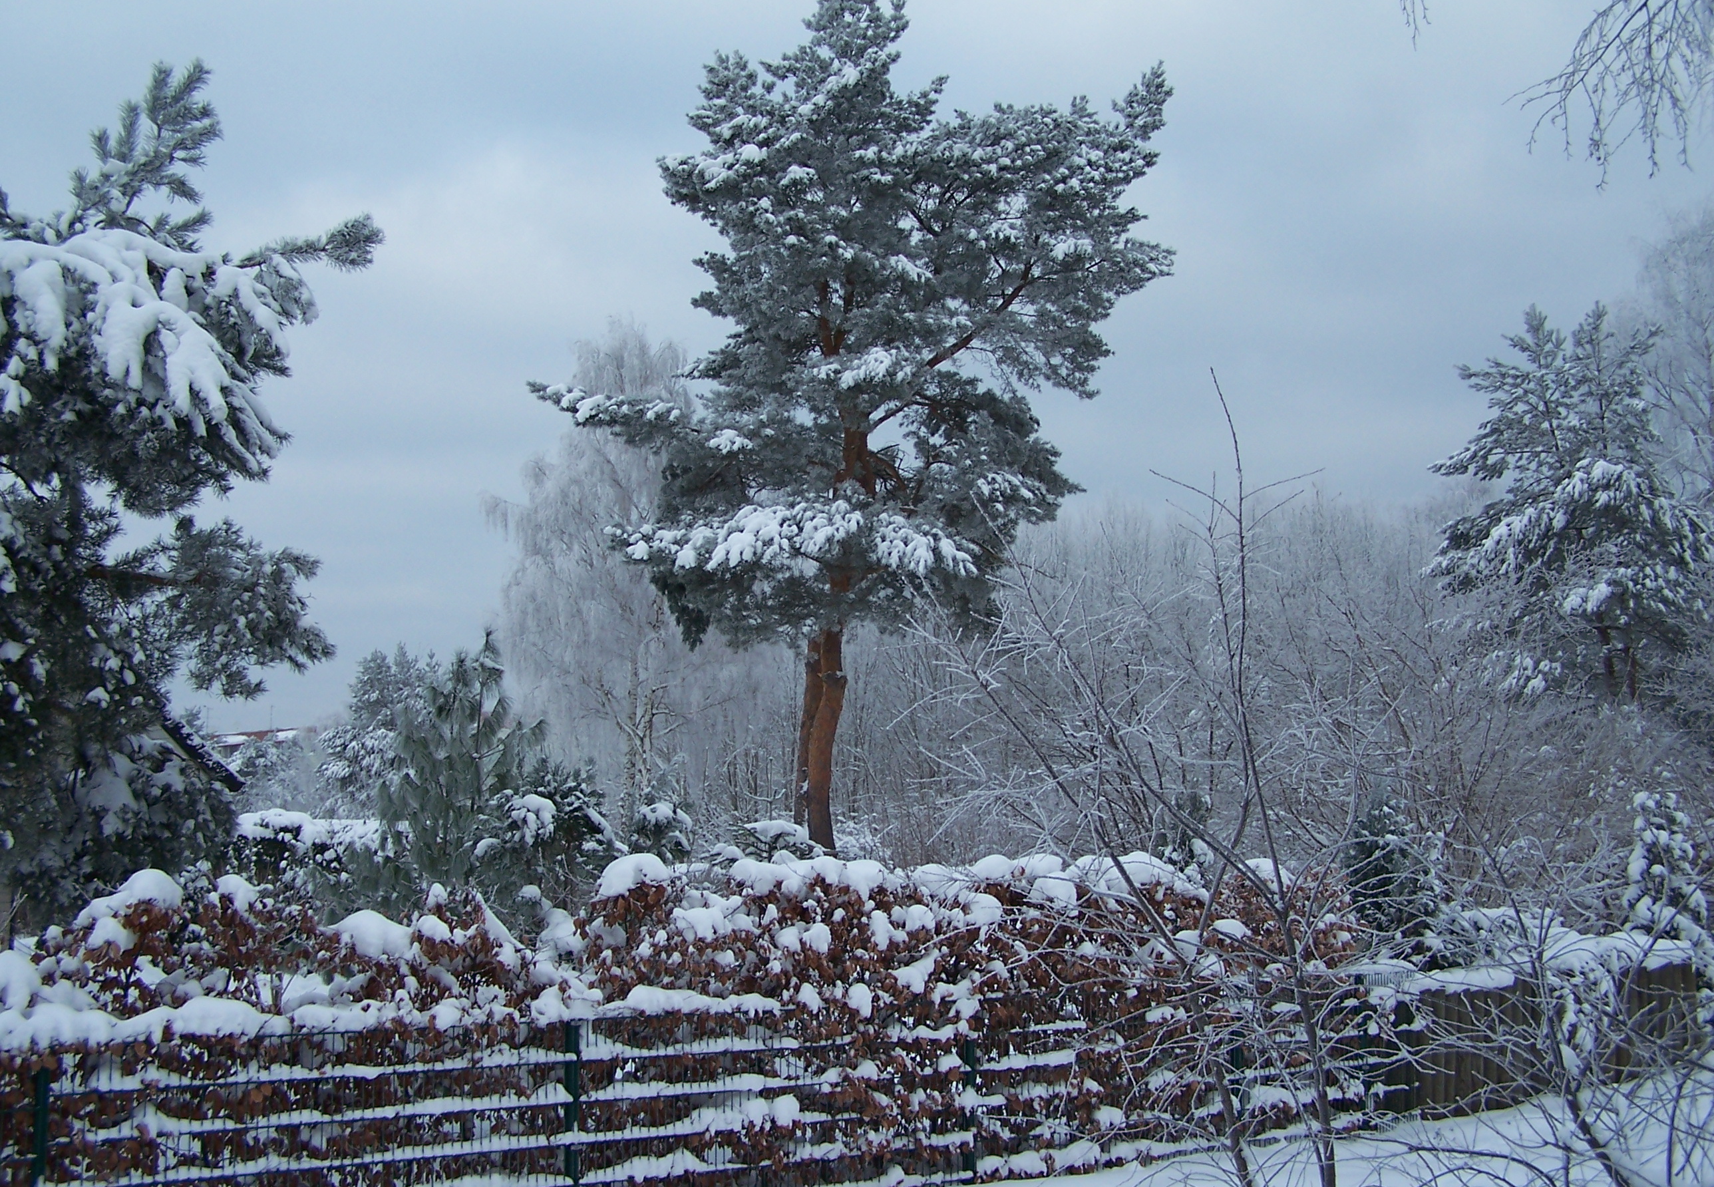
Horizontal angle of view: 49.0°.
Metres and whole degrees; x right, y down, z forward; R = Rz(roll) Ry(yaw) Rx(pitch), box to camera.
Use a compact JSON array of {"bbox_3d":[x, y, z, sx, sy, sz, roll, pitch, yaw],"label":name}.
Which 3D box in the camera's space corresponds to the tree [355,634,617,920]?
[{"bbox_3d":[-2.637,1.997,13.353,1.860,3.430,1.800,0,-8,0],"label":"tree"}]

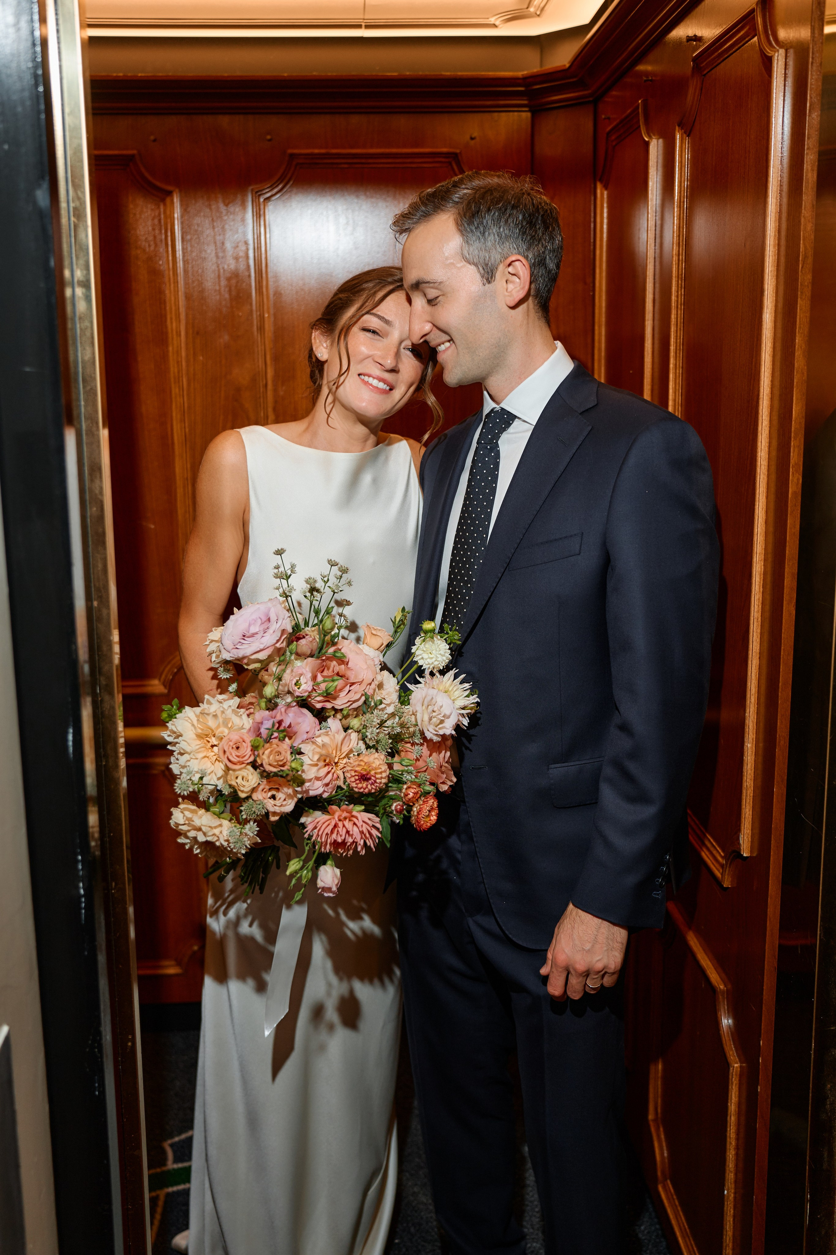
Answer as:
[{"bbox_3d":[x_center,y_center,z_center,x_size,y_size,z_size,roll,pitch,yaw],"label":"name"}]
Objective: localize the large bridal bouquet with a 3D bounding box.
[{"bbox_3d":[-0.122,0.122,1.430,0.370,0.410,0.320,-1,11,-2],"label":"large bridal bouquet"}]

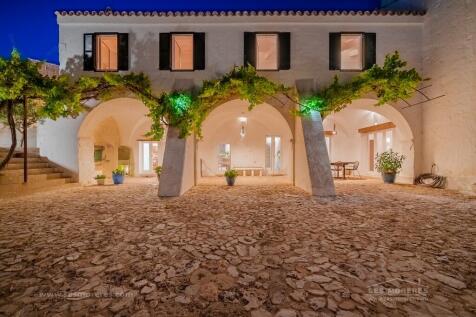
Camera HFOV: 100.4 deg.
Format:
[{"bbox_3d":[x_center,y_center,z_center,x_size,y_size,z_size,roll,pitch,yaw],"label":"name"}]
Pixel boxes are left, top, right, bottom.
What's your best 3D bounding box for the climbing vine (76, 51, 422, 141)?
[{"bbox_3d":[0.430,-2.370,7.500,13.000,3.400,1.150,0,0,0],"label":"climbing vine"}]

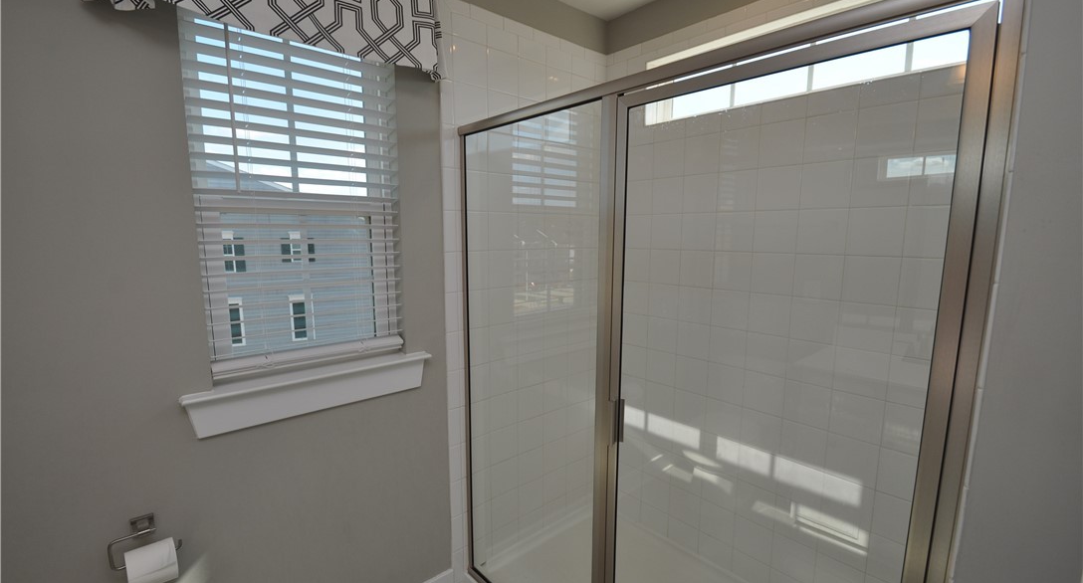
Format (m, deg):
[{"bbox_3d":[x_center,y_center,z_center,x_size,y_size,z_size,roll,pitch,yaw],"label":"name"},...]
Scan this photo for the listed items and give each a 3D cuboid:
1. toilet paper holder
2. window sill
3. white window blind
[{"bbox_3d":[-1.042,0.654,1.188,0.138,0.089,0.073,-6,10,-40],"label":"toilet paper holder"},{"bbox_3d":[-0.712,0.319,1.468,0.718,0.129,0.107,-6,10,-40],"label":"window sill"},{"bbox_3d":[-0.748,-0.269,1.440,0.573,1.036,0.100,-6,10,-40],"label":"white window blind"}]

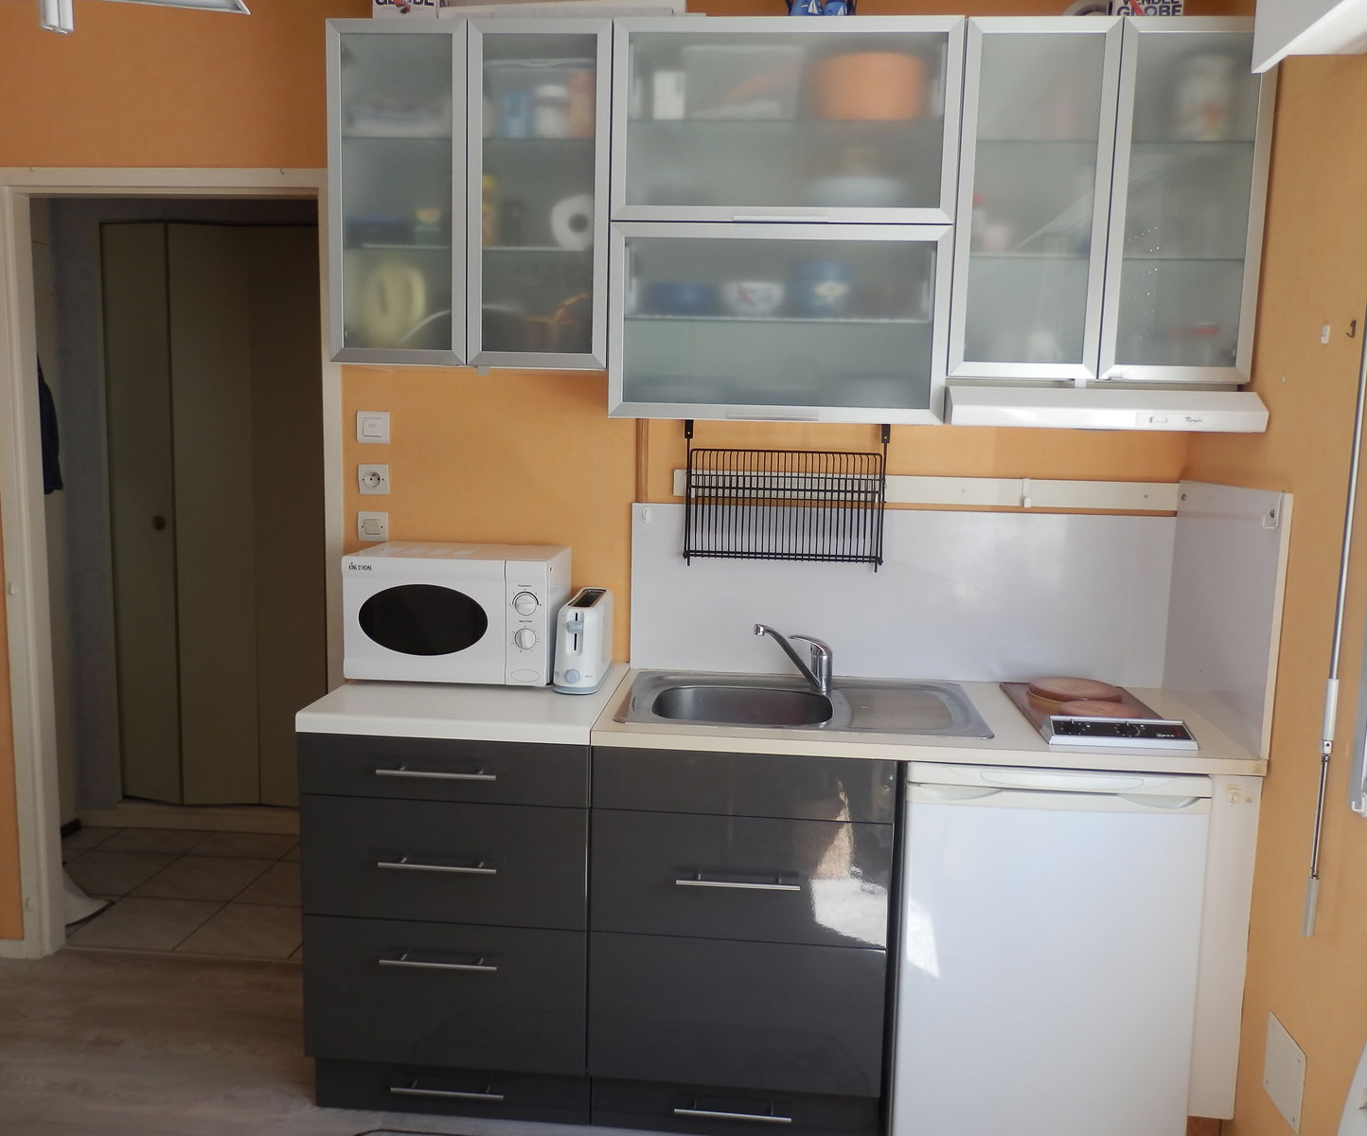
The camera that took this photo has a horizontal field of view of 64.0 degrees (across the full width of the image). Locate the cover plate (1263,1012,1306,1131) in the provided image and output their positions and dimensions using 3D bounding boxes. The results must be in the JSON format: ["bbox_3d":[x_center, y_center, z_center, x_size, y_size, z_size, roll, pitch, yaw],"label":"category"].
[{"bbox_3d":[1.086,0.904,1.976,0.008,0.148,0.143,2,7,4],"label":"cover plate"}]

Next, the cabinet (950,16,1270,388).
[{"bbox_3d":[0.864,-0.753,2.368,0.602,0.699,0.385,2,7,4],"label":"cabinet"}]

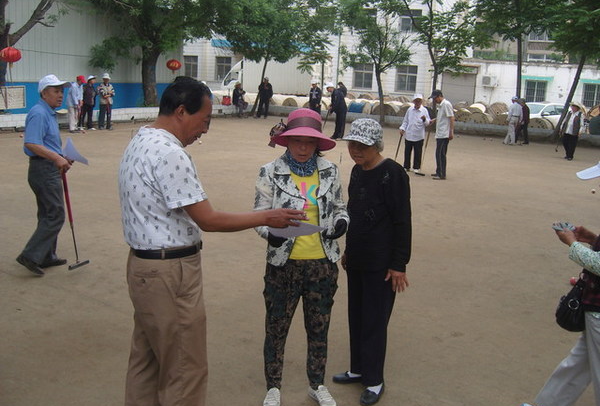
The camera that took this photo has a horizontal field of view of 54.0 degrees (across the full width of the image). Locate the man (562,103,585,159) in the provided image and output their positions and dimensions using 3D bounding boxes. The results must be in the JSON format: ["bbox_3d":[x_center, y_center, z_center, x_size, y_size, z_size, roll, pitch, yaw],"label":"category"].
[{"bbox_3d":[7.813,-2.046,16.866,0.660,1.635,0.420,9,13,29],"label":"man"}]

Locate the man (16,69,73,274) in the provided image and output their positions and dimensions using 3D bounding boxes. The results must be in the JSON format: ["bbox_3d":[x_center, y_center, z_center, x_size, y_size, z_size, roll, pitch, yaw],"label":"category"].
[{"bbox_3d":[-2.288,-0.251,5.268,0.550,1.740,0.460,1,12,-7],"label":"man"}]

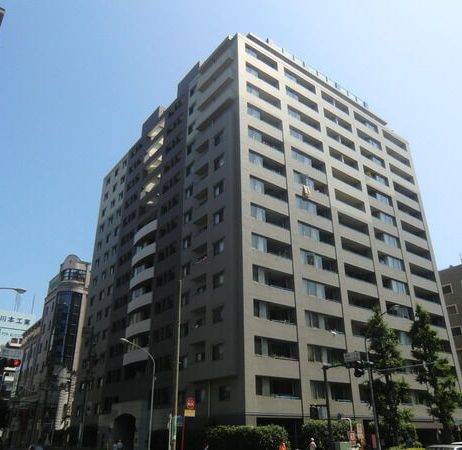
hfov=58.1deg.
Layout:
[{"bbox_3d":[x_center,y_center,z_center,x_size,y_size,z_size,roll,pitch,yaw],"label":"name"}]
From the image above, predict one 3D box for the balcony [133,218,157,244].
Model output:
[{"bbox_3d":[-10.537,1.019,52.199,1.500,1.268,6.254,18,-31,-33],"label":"balcony"}]

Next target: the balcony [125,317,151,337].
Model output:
[{"bbox_3d":[-10.477,11.630,47.039,1.500,1.268,6.254,18,-31,-33],"label":"balcony"}]

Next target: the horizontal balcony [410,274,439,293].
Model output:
[{"bbox_3d":[23.953,7.611,52.562,5.841,1.475,1.400,18,-31,-33],"label":"horizontal balcony"}]

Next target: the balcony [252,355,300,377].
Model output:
[{"bbox_3d":[3.350,11.370,32.960,4.800,1.450,1.400,18,-32,-32],"label":"balcony"}]

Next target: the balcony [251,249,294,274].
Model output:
[{"bbox_3d":[3.335,3.475,36.915,4.800,1.450,1.400,18,-32,-32],"label":"balcony"}]

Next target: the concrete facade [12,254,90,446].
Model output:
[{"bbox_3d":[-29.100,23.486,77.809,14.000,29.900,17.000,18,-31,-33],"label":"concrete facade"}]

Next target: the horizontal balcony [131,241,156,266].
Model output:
[{"bbox_3d":[-10.522,3.672,50.909,1.500,1.268,6.254,18,-31,-33],"label":"horizontal balcony"}]

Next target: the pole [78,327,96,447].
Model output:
[{"bbox_3d":[-16.356,18.118,47.257,0.500,13.200,0.500,18,-32,-32],"label":"pole"}]

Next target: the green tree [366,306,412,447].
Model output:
[{"bbox_3d":[11.935,11.542,31.652,3.300,10.400,3.300,18,-31,-33],"label":"green tree"}]

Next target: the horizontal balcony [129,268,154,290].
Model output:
[{"bbox_3d":[-10.216,6.292,48.902,1.500,1.300,5.800,18,-32,-32],"label":"horizontal balcony"}]

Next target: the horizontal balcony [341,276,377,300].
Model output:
[{"bbox_3d":[13.397,6.732,44.088,5.340,1.593,1.400,18,-31,-33],"label":"horizontal balcony"}]

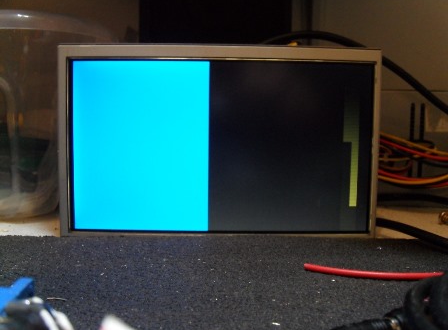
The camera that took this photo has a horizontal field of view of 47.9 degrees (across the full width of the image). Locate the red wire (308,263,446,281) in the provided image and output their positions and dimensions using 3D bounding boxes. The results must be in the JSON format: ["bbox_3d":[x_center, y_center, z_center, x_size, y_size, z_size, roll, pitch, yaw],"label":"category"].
[{"bbox_3d":[0.063,0.044,0.207,0.059,0.003,0.008,1,7,6],"label":"red wire"}]

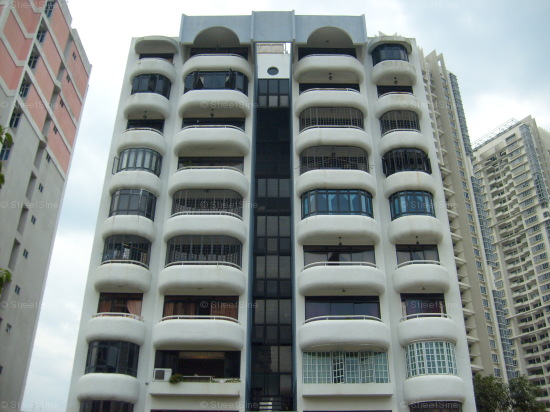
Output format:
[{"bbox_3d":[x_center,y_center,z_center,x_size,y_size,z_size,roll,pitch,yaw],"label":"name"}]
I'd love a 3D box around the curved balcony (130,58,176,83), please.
[{"bbox_3d":[-8.169,-9.002,37.062,3.036,1.241,0.962,0,-29,0],"label":"curved balcony"}]

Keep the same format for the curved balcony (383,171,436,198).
[{"bbox_3d":[8.157,-1.246,33.713,3.060,1.152,1.140,0,-29,0],"label":"curved balcony"}]

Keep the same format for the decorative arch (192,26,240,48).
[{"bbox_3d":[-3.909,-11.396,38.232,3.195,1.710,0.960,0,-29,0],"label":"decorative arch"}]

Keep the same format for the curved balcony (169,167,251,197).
[{"bbox_3d":[-3.798,-1.412,32.027,4.547,1.579,1.047,0,-29,0],"label":"curved balcony"}]

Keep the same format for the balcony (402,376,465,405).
[{"bbox_3d":[8.031,9.218,27.585,3.151,1.224,1.151,0,-28,0],"label":"balcony"}]

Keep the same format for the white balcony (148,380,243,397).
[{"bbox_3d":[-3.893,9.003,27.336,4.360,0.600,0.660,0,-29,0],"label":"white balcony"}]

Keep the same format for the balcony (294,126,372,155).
[{"bbox_3d":[3.621,-4.033,34.257,4.629,1.527,1.200,0,-29,0],"label":"balcony"}]

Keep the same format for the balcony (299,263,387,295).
[{"bbox_3d":[3.600,3.892,29.744,4.621,1.447,1.320,0,-29,0],"label":"balcony"}]

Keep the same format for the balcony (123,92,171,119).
[{"bbox_3d":[-8.328,-6.392,36.050,3.091,1.224,1.151,0,-28,0],"label":"balcony"}]

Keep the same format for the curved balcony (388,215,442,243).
[{"bbox_3d":[7.952,1.353,31.430,3.036,1.241,0.962,0,-29,0],"label":"curved balcony"}]

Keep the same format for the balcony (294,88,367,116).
[{"bbox_3d":[3.598,-6.453,35.122,4.631,1.401,1.268,0,-28,0],"label":"balcony"}]

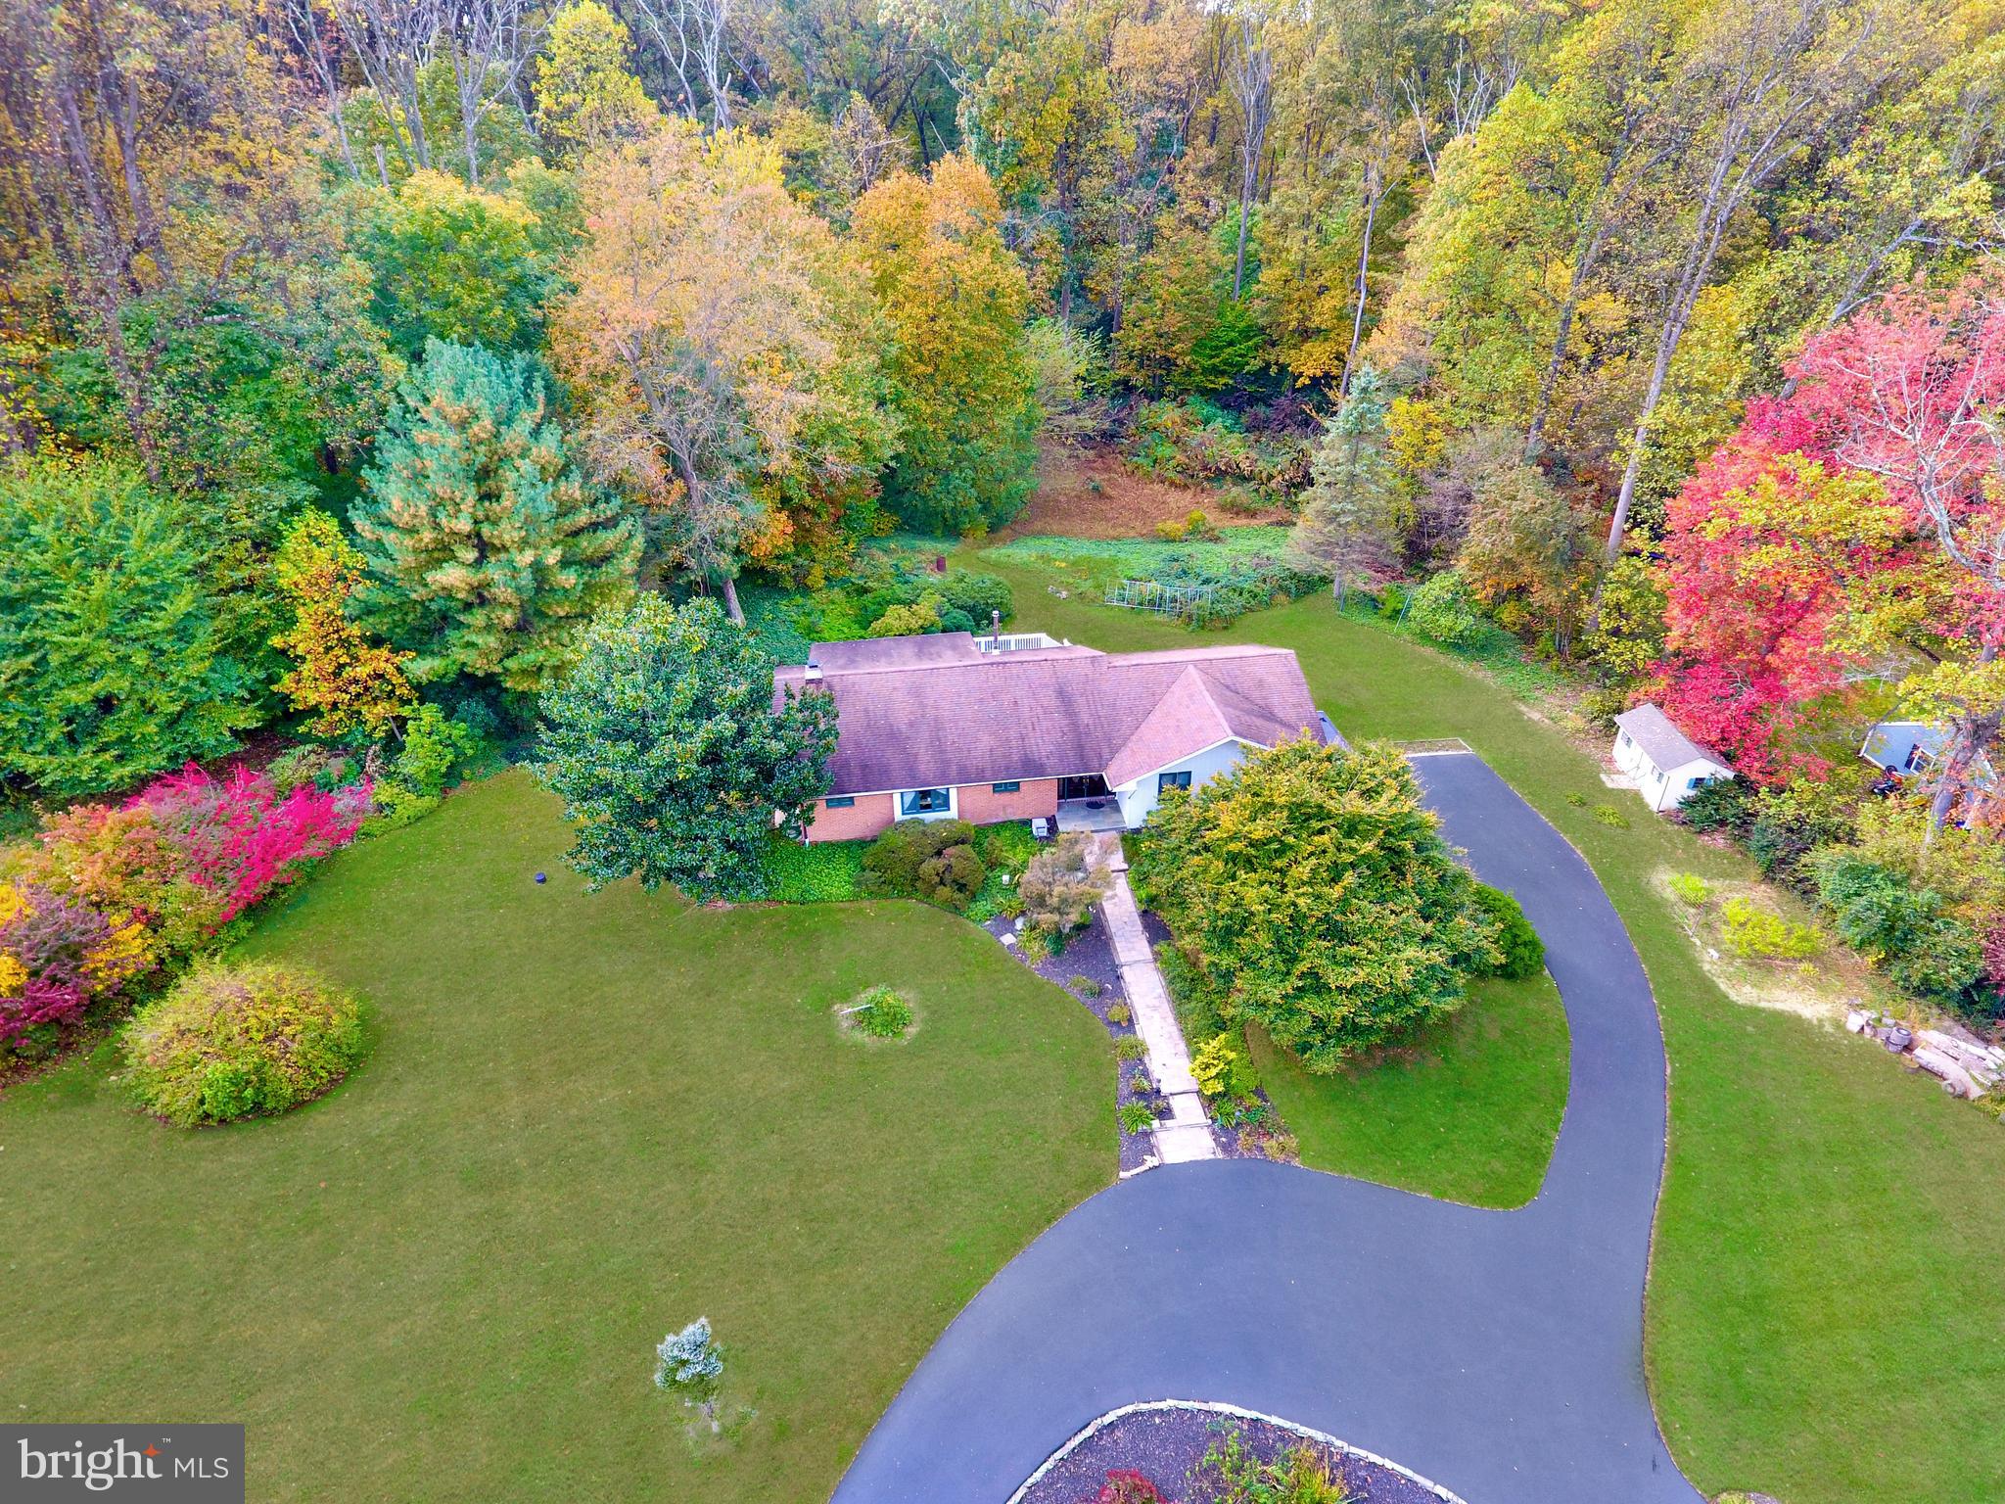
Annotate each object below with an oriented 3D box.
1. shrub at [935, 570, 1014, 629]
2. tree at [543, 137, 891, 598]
[{"bbox_3d":[-1.639,-8.863,66.947,4.450,2.970,4.010,0,31,0],"label":"shrub"},{"bbox_3d":[-14.960,-19.570,64.260,17.720,26.940,17.720,-1,31,0],"label":"tree"}]

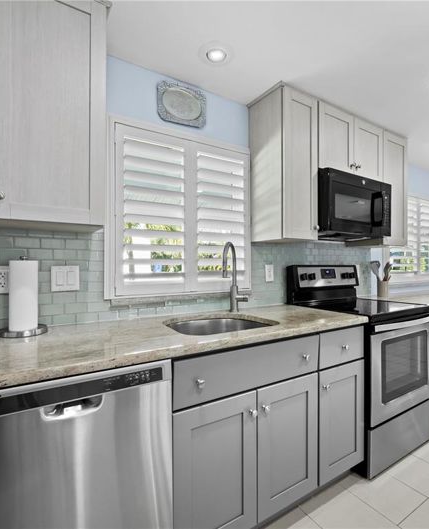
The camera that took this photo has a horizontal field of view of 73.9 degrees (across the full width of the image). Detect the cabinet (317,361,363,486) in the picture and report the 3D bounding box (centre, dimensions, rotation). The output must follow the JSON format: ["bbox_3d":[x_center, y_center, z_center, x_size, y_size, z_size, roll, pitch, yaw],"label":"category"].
[{"bbox_3d":[0.530,0.810,1.738,0.378,0.560,0.565,0,0,-31],"label":"cabinet"}]

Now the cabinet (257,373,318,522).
[{"bbox_3d":[0.202,0.811,1.542,0.387,0.560,0.565,0,0,-31],"label":"cabinet"}]

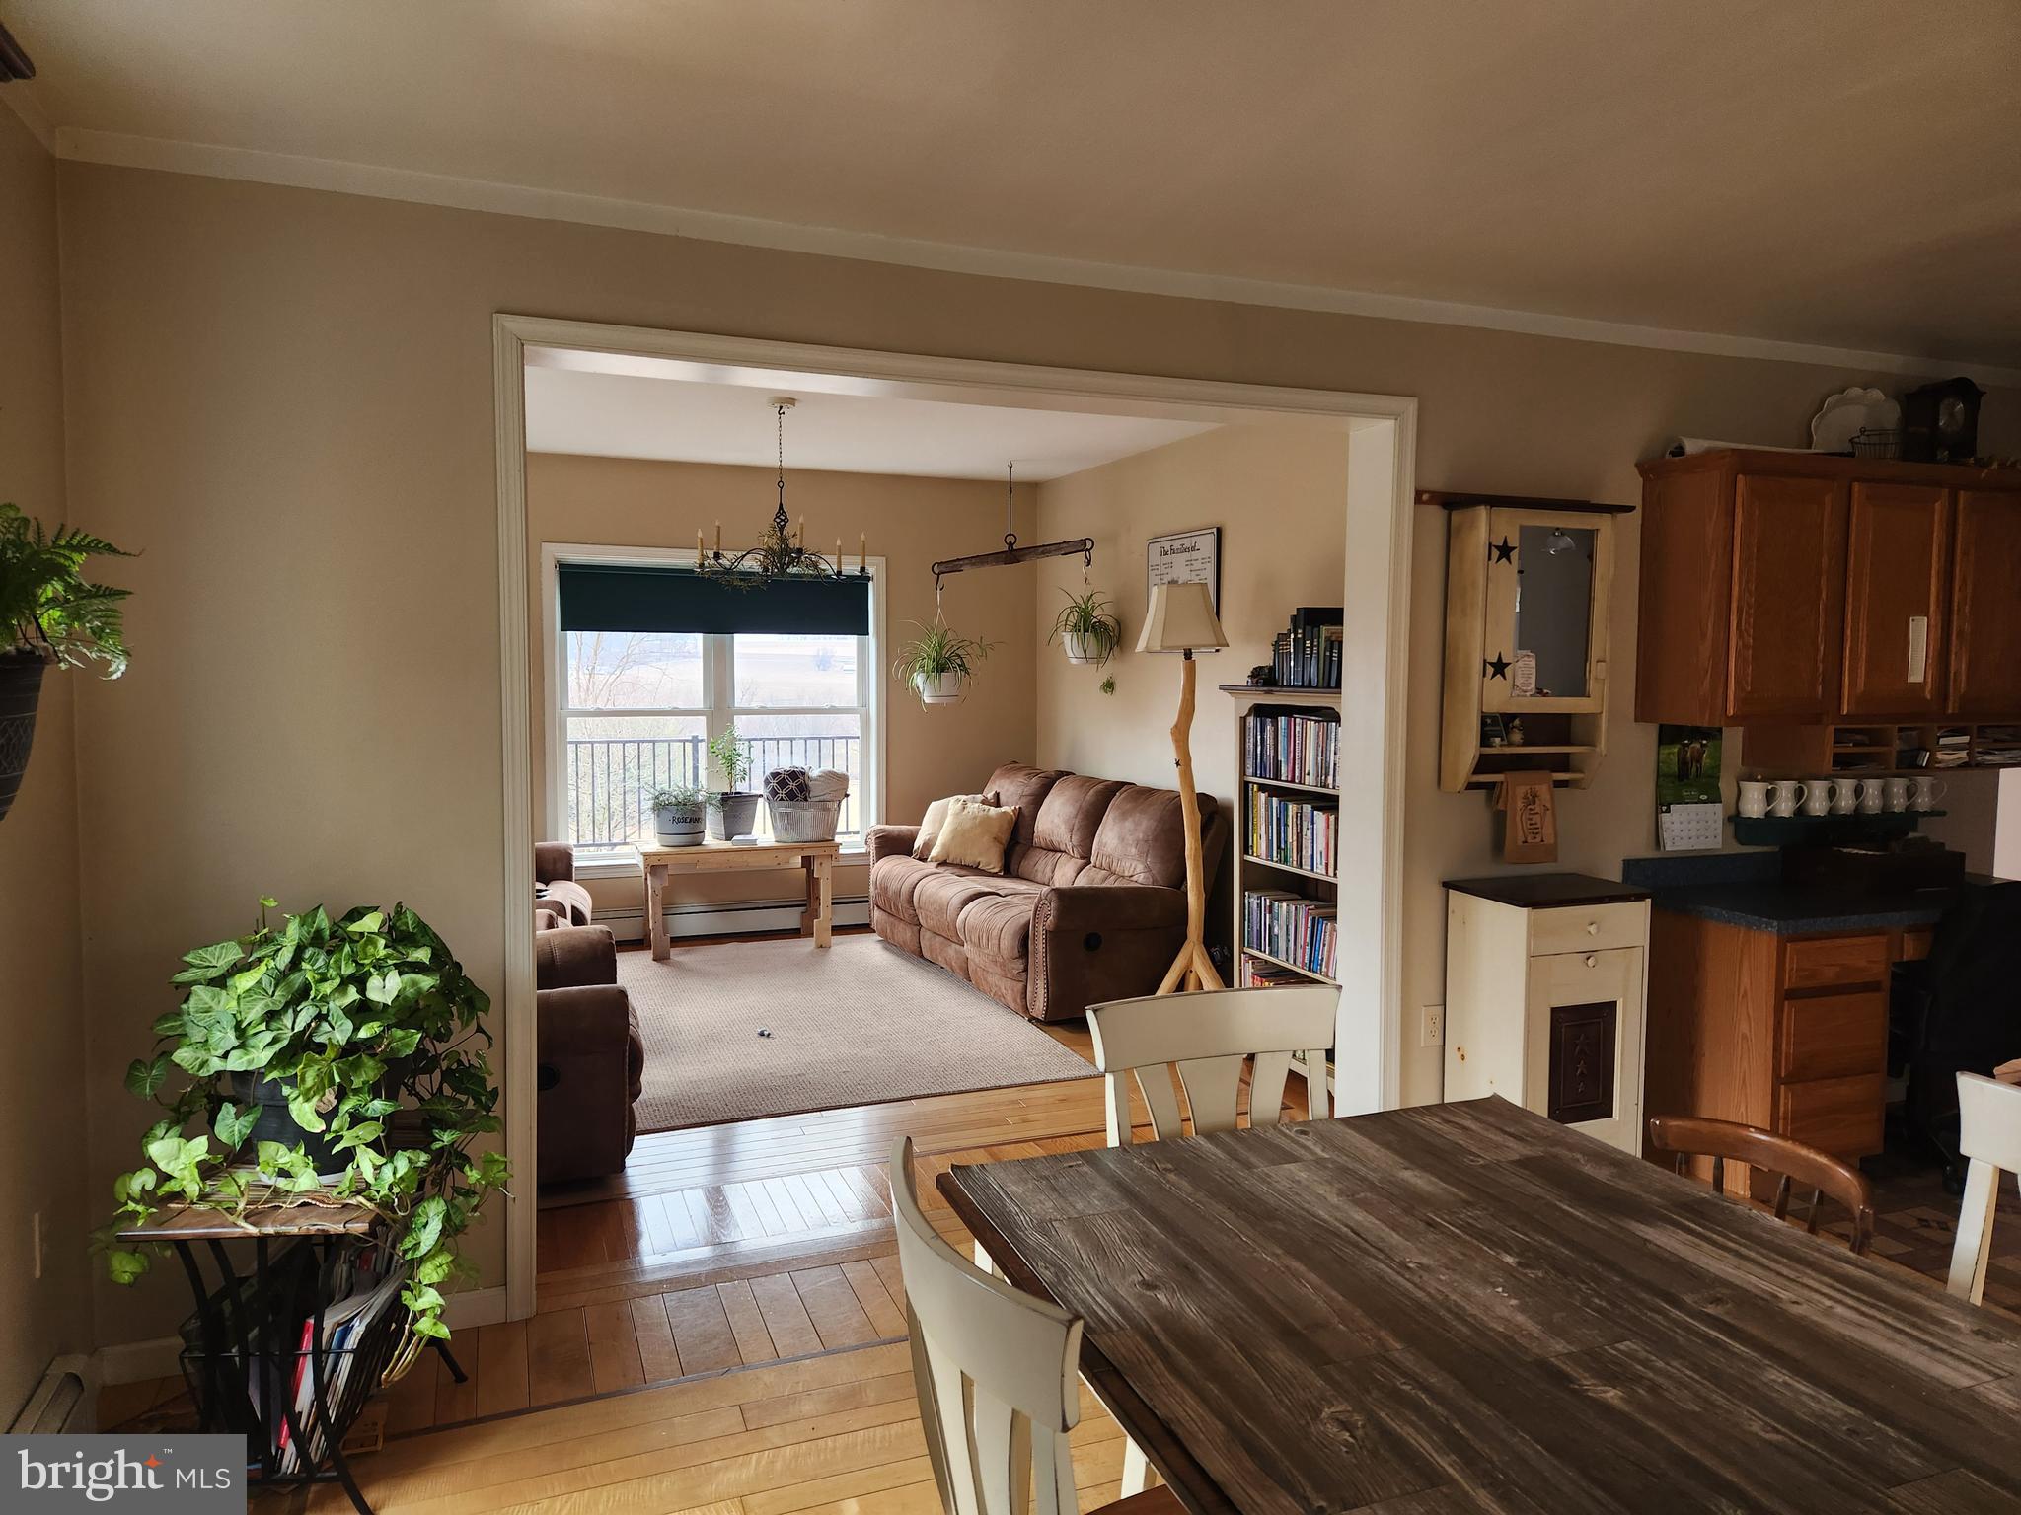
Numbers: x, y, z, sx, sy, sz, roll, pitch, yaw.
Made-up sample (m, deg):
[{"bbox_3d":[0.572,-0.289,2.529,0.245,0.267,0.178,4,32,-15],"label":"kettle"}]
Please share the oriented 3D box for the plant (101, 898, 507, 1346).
[{"bbox_3d":[-1.257,0.648,2.423,0.600,0.775,0.530,-1,4,-21],"label":"plant"}]

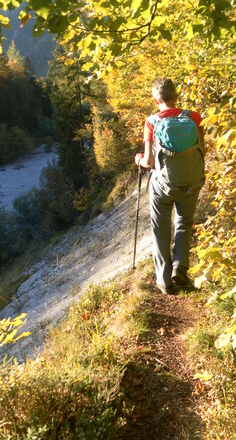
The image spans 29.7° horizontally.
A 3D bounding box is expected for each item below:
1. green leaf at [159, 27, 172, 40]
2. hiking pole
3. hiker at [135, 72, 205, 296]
[{"bbox_3d":[0.219,-0.861,2.053,0.062,0.070,0.025,0,14,0],"label":"green leaf"},{"bbox_3d":[0.165,-0.040,3.917,0.050,1.110,0.060,2,21,0],"label":"hiking pole"},{"bbox_3d":[0.428,-0.253,3.565,0.540,1.680,0.620,-1,14,-3],"label":"hiker"}]

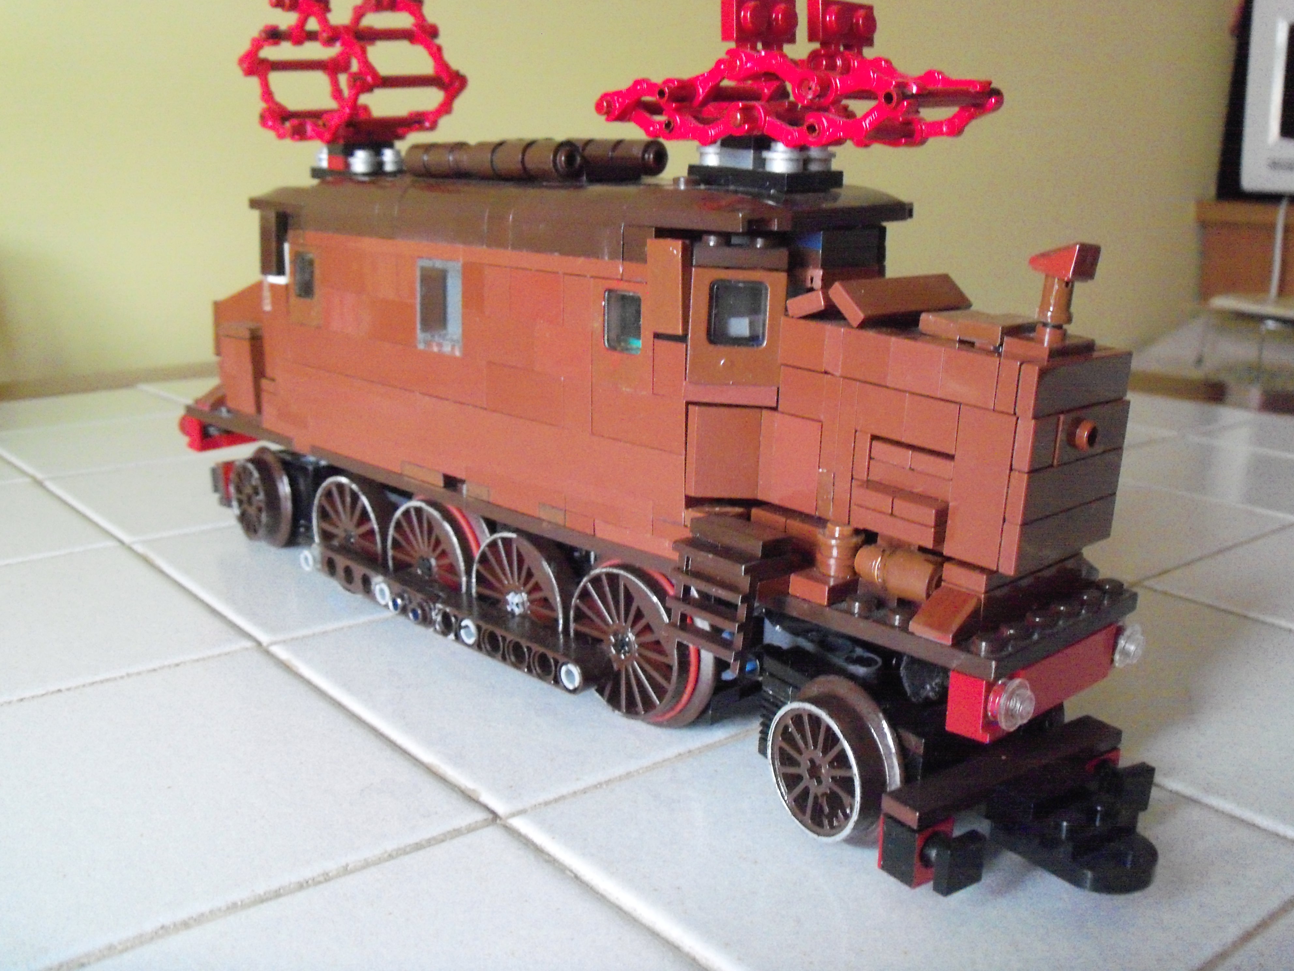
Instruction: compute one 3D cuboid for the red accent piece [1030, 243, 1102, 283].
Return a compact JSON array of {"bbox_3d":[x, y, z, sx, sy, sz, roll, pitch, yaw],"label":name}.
[{"bbox_3d":[0.066,-0.036,0.206,0.008,0.006,0.008,-12,28,-44],"label":"red accent piece"}]

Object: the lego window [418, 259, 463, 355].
[{"bbox_3d":[-0.040,-0.038,0.276,0.008,0.019,0.016,-11,19,-44],"label":"lego window"}]

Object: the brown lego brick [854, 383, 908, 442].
[{"bbox_3d":[0.040,-0.012,0.211,0.010,0.008,0.010,-11,20,-44],"label":"brown lego brick"}]

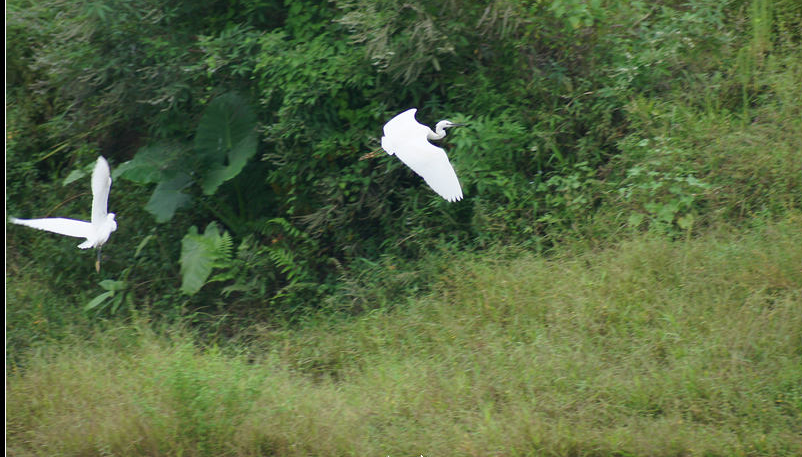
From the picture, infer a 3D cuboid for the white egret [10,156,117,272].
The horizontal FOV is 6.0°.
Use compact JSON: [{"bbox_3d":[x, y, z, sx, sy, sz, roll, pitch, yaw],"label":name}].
[{"bbox_3d":[-1.655,-0.065,41.503,0.800,0.500,0.450,-33,-5,40],"label":"white egret"}]

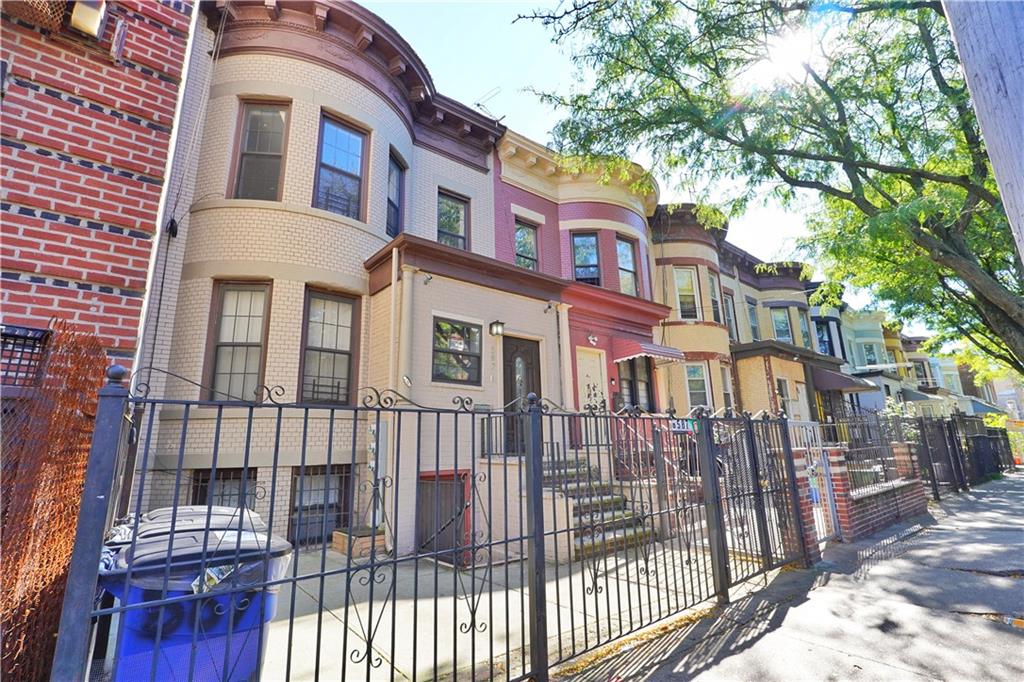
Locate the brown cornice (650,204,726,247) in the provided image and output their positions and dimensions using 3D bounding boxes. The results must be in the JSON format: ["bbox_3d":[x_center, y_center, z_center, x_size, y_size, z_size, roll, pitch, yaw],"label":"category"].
[{"bbox_3d":[6.737,-3.814,16.333,4.357,1.084,1.520,9,-17,-38],"label":"brown cornice"}]

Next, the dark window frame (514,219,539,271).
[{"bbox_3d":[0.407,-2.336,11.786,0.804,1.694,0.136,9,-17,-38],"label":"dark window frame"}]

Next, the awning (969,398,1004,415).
[{"bbox_3d":[42.359,5.829,40.531,2.033,1.230,1.627,9,-17,-38],"label":"awning"}]

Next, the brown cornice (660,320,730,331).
[{"bbox_3d":[6.716,-0.403,15.760,3.776,0.184,0.968,9,-17,-38],"label":"brown cornice"}]

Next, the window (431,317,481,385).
[{"bbox_3d":[-0.885,0.189,7.333,0.910,1.033,0.116,9,-17,-38],"label":"window"}]

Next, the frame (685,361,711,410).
[{"bbox_3d":[5.913,1.545,14.361,0.770,1.730,0.160,0,-13,-7],"label":"frame"}]

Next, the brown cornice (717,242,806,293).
[{"bbox_3d":[11.518,-2.956,19.755,8.300,1.050,1.750,9,-16,-37],"label":"brown cornice"}]

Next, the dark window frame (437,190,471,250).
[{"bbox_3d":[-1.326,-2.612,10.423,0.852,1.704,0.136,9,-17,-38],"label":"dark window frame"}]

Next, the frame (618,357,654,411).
[{"bbox_3d":[2.804,0.909,10.141,1.320,1.330,0.140,9,-16,-37],"label":"frame"}]

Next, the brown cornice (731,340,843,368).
[{"bbox_3d":[10.419,0.804,16.925,6.950,0.570,1.400,9,-16,-37],"label":"brown cornice"}]

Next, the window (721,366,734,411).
[{"bbox_3d":[7.063,1.653,14.842,0.820,1.680,0.160,9,-17,-39],"label":"window"}]

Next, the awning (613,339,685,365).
[{"bbox_3d":[2.985,0.230,9.906,1.420,0.560,0.820,9,-16,-37],"label":"awning"}]

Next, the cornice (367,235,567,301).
[{"bbox_3d":[-0.731,-1.006,8.464,3.524,0.571,1.530,9,-17,-38],"label":"cornice"}]

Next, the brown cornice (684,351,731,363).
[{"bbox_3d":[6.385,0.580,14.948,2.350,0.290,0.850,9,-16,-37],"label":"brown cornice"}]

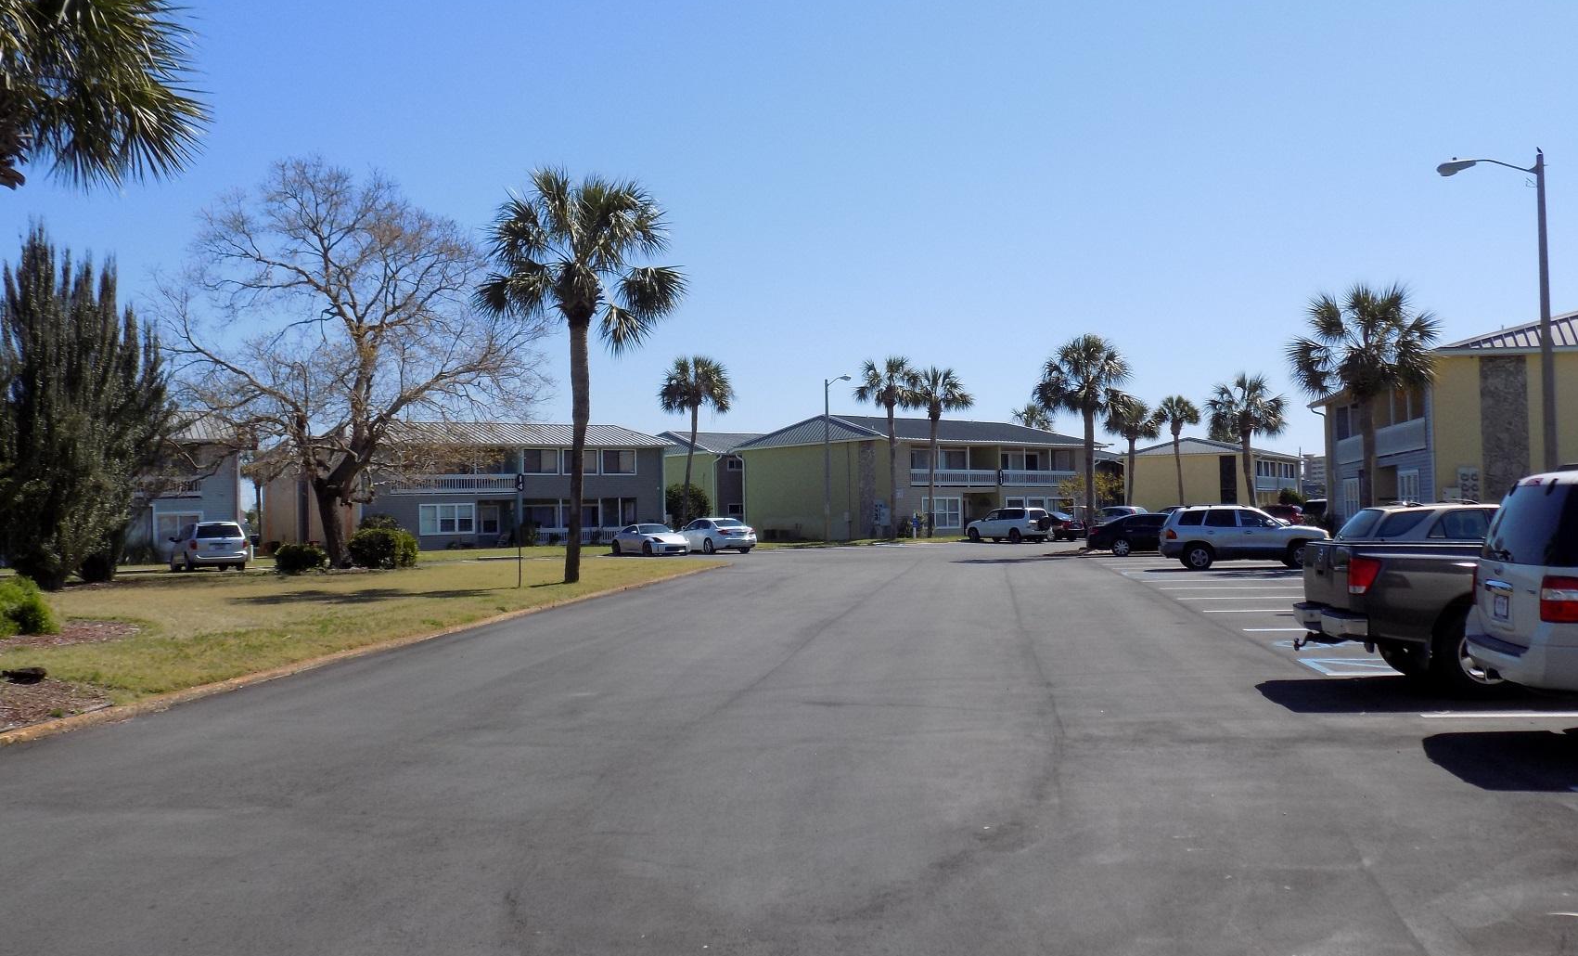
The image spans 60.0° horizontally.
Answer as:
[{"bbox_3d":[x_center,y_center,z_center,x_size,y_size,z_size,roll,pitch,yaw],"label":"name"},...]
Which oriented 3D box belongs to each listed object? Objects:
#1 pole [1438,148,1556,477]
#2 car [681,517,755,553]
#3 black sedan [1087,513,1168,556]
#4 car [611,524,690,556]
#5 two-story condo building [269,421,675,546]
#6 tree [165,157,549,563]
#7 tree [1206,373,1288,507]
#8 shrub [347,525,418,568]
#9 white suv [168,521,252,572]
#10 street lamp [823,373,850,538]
[{"bbox_3d":[14.743,-2.300,28.503,2.250,8.850,0.400,-1,-1,11],"label":"pole"},{"bbox_3d":[-3.325,2.509,59.121,1.880,1.480,4.930,0,-2,-28],"label":"car"},{"bbox_3d":[12.716,1.896,46.938,4.850,1.470,1.840,-1,-1,9],"label":"black sedan"},{"bbox_3d":[-6.064,2.651,59.619,1.820,1.320,4.310,0,-2,-32],"label":"car"},{"bbox_3d":[-19.579,0.286,81.912,19.200,7.500,16.400,0,-2,-37],"label":"two-story condo building"},{"bbox_3d":[-14.850,-4.052,47.000,13.100,14.200,12.500,-1,-1,0],"label":"tree"},{"bbox_3d":[22.751,-1.113,68.118,3.923,8.128,3.923,-2,-2,19],"label":"tree"},{"bbox_3d":[-14.116,2.357,47.422,2.400,1.500,2.200,-1,-2,-16],"label":"shrub"},{"bbox_3d":[-21.018,2.473,49.525,1.980,1.750,4.980,0,-2,-31],"label":"white suv"},{"bbox_3d":[2.590,-1.044,70.852,0.400,8.750,2.200,0,-2,-37],"label":"street lamp"}]

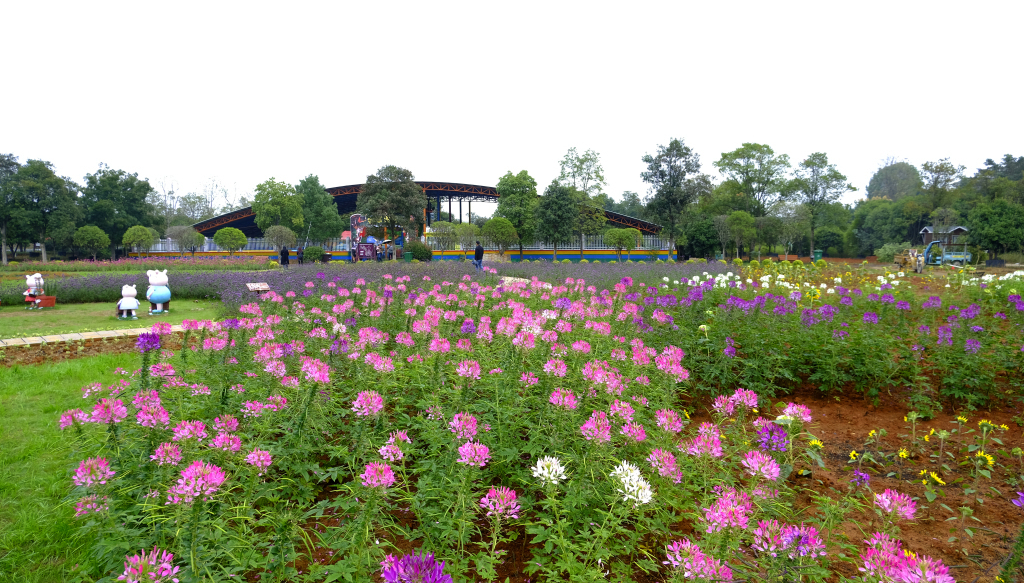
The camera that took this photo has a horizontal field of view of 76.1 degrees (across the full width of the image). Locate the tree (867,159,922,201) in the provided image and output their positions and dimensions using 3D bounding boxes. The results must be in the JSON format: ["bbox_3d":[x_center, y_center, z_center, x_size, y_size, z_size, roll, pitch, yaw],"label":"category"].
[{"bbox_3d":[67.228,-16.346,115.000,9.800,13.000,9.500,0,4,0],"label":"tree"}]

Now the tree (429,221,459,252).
[{"bbox_3d":[-5.653,-4.271,54.000,2.476,3.095,2.352,0,4,0],"label":"tree"}]

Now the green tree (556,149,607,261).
[{"bbox_3d":[6.267,-7.800,59.000,4.509,10.190,4.283,0,4,0],"label":"green tree"}]

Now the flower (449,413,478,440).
[{"bbox_3d":[-0.199,0.554,2.687,0.123,0.114,0.117,0,4,0],"label":"flower"}]

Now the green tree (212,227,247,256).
[{"bbox_3d":[-23.274,-3.858,54.000,2.806,2.930,2.806,0,4,0],"label":"green tree"}]

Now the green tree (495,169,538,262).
[{"bbox_3d":[0.385,-6.505,56.000,3.800,8.000,3.700,0,4,0],"label":"green tree"}]

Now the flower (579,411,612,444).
[{"bbox_3d":[0.387,0.624,3.000,0.144,0.148,0.144,0,4,0],"label":"flower"}]

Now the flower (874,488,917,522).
[{"bbox_3d":[1.129,0.630,1.927,0.115,0.090,0.109,0,4,0],"label":"flower"}]

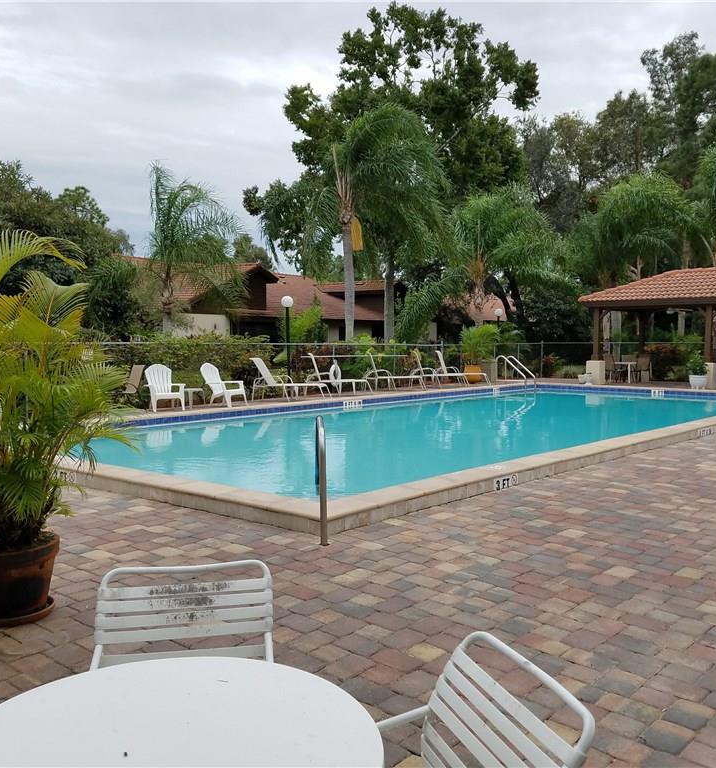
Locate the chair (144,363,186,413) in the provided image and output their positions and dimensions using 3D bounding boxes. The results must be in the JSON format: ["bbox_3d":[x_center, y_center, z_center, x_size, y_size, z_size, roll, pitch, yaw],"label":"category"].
[{"bbox_3d":[-3.845,0.057,15.363,0.710,0.920,0.760,-2,3,-34],"label":"chair"}]

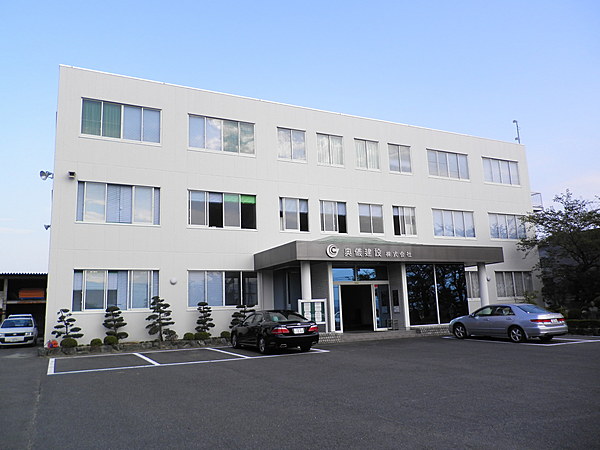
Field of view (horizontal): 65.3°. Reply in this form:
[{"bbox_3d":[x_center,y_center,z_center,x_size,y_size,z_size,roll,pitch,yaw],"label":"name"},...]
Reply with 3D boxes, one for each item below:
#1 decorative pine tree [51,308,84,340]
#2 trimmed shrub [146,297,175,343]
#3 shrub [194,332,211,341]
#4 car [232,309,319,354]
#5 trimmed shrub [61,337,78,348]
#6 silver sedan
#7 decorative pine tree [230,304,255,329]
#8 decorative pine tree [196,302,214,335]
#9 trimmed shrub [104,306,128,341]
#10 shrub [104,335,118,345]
[{"bbox_3d":[-9.464,4.143,19.031,1.189,1.475,1.011,3,-11,-26],"label":"decorative pine tree"},{"bbox_3d":[-6.165,4.139,20.646,1.291,1.949,1.098,3,-11,-26],"label":"trimmed shrub"},{"bbox_3d":[-4.416,4.982,21.054,0.674,0.373,0.641,3,-11,-26],"label":"shrub"},{"bbox_3d":[-1.103,3.942,17.583,1.800,1.470,4.870,3,-11,-26],"label":"car"},{"bbox_3d":[-9.250,4.721,18.740,0.650,0.422,0.585,3,-11,-26],"label":"trimmed shrub"},{"bbox_3d":[8.241,3.926,19.103,1.820,1.460,4.810,3,-11,-28],"label":"silver sedan"},{"bbox_3d":[-2.687,4.584,22.260,1.323,1.631,1.190,3,-11,-26],"label":"decorative pine tree"},{"bbox_3d":[-4.364,4.399,21.476,0.891,1.710,0.847,3,-11,-26],"label":"decorative pine tree"},{"bbox_3d":[-7.818,4.220,19.821,1.035,1.557,0.932,3,-11,-26],"label":"trimmed shrub"},{"bbox_3d":[-7.837,4.780,19.420,0.568,0.397,0.540,3,-11,-26],"label":"shrub"}]

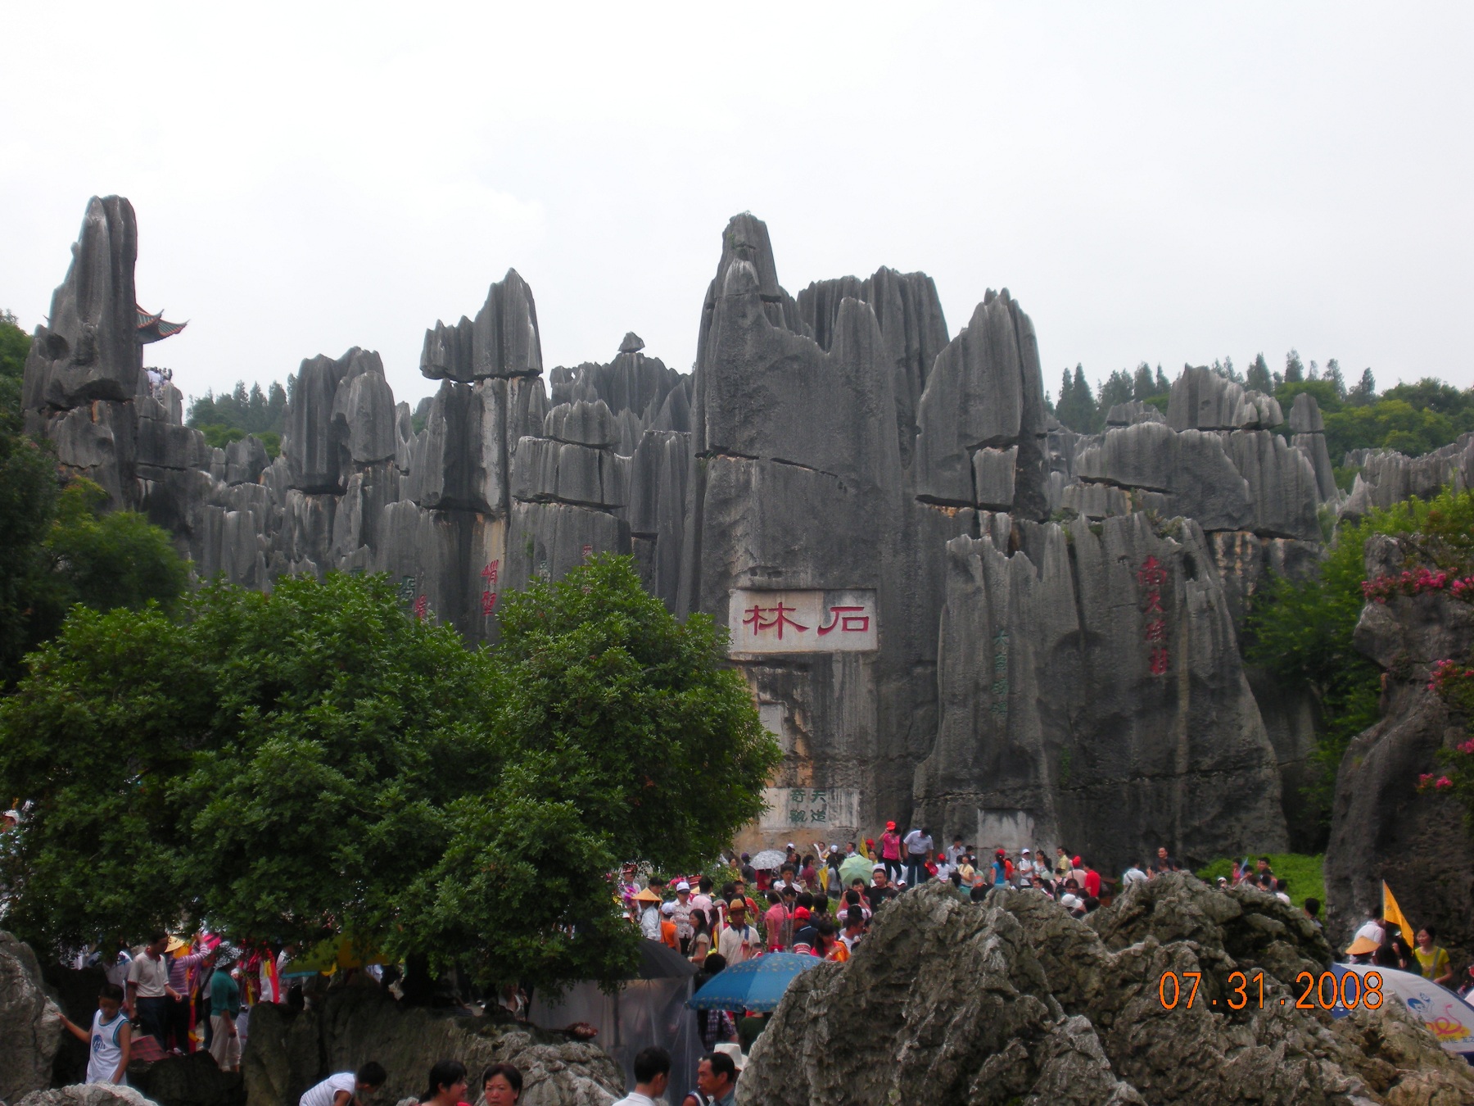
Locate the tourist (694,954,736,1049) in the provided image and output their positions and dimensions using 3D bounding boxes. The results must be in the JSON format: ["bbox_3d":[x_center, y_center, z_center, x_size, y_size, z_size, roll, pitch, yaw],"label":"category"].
[{"bbox_3d":[-0.194,4.491,20.105,0.500,1.670,0.320,-1,-7,6],"label":"tourist"}]

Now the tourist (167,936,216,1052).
[{"bbox_3d":[-7.716,6.226,31.300,0.620,1.680,0.500,-3,-7,24],"label":"tourist"}]

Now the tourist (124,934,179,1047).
[{"bbox_3d":[-8.066,6.051,30.500,0.620,1.680,0.450,4,-7,-37],"label":"tourist"}]

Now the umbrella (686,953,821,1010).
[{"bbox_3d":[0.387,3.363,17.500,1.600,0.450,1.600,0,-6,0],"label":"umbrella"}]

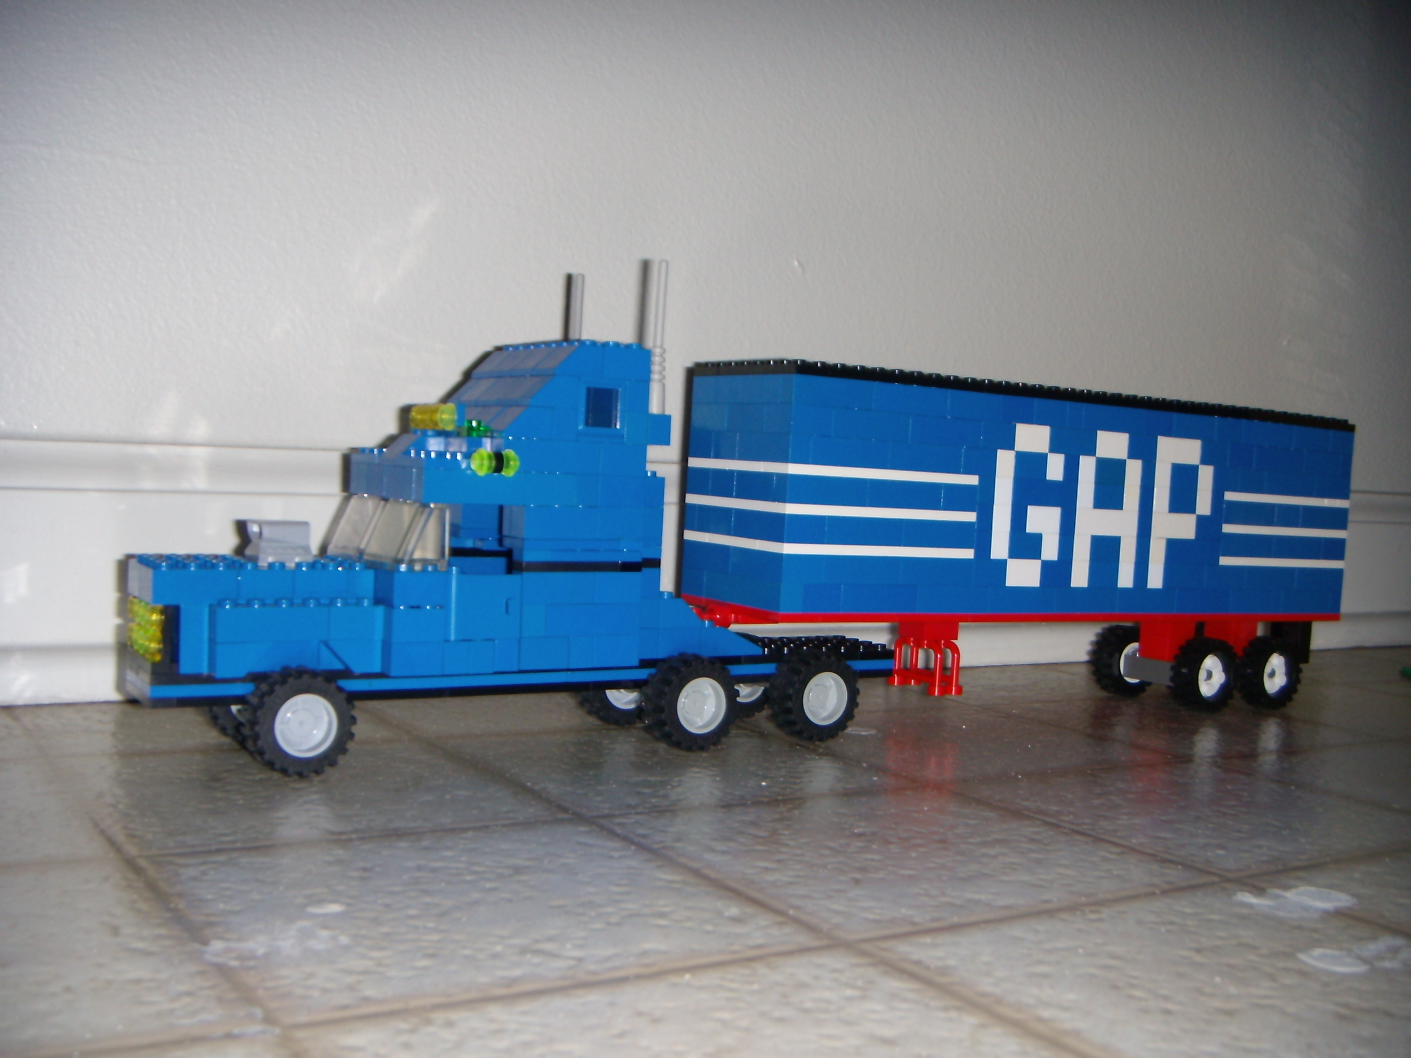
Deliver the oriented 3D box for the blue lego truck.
[{"bbox_3d":[0.048,-0.003,0.553,0.478,0.149,0.071,1,3,-32],"label":"blue lego truck"}]

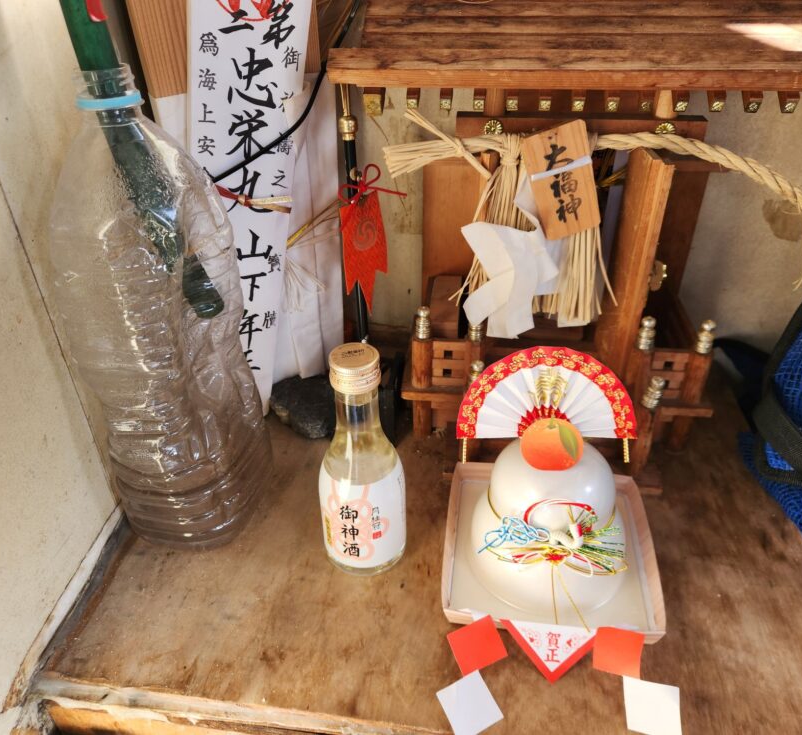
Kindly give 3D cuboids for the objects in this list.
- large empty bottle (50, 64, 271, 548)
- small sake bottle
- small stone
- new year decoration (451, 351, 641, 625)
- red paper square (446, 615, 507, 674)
[{"bbox_3d":[-0.153,-0.024,0.415,0.109,0.305,0.102,-4,34,-8],"label":"large empty bottle"},{"bbox_3d":[-0.026,0.059,0.417,0.057,0.159,0.057,-3,34,-2],"label":"small sake bottle"},{"bbox_3d":[-0.085,0.030,0.574,0.075,0.035,0.062,-1,34,0],"label":"small stone"},{"bbox_3d":[0.095,0.063,0.409,0.116,0.147,0.111,1,34,4],"label":"new year decoration"},{"bbox_3d":[0.045,0.163,0.382,0.029,0.002,0.027,-14,45,-14],"label":"red paper square"}]

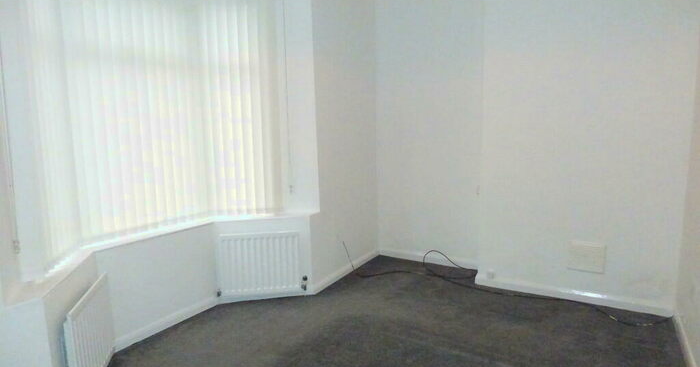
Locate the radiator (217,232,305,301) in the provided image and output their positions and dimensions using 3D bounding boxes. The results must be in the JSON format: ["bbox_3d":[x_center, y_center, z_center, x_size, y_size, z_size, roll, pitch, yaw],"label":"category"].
[{"bbox_3d":[-0.697,0.641,3.215,0.630,0.490,0.100,-3,8,-9],"label":"radiator"}]

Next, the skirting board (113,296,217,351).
[{"bbox_3d":[-1.291,0.984,2.894,0.022,0.090,0.810,4,10,32],"label":"skirting board"}]

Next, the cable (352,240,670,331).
[{"bbox_3d":[1.170,0.732,3.417,2.480,0.330,0.700,4,10,32],"label":"cable"}]

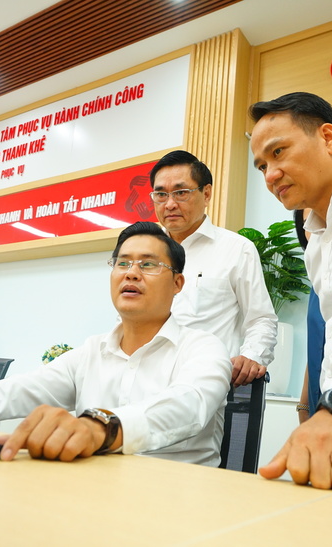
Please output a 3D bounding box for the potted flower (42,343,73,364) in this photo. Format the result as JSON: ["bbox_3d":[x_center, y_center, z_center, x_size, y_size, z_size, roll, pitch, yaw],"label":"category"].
[{"bbox_3d":[-0.641,0.529,3.016,0.200,0.230,0.200,-4,-15,33],"label":"potted flower"}]

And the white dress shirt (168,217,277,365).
[{"bbox_3d":[0.082,0.145,1.504,0.520,0.640,0.340,0,-14,19],"label":"white dress shirt"}]

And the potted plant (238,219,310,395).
[{"bbox_3d":[0.522,0.162,2.391,0.450,0.840,0.450,-4,-15,33],"label":"potted plant"}]

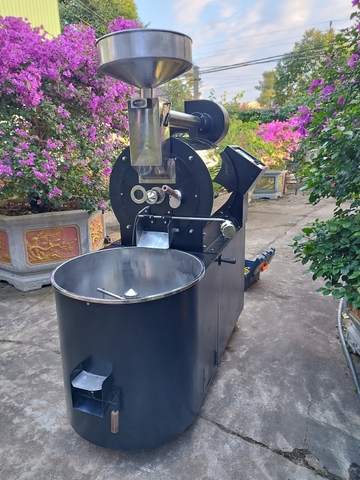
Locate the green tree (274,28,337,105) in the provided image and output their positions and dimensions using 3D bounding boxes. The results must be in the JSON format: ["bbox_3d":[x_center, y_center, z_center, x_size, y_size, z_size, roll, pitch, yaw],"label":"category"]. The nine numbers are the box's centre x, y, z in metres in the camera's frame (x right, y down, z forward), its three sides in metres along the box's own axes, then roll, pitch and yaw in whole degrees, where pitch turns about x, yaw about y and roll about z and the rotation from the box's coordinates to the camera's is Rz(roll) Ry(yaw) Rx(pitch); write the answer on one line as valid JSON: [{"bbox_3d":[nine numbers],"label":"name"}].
[{"bbox_3d":[7.641,-8.691,20.475,4.600,7.638,4.400,-1,15,0],"label":"green tree"}]

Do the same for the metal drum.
[{"bbox_3d":[-0.269,0.553,1.909,0.820,0.800,0.860,-1,15,0],"label":"metal drum"}]

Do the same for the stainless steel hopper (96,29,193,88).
[{"bbox_3d":[-0.184,-0.948,1.826,0.521,0.215,0.521,-1,15,0],"label":"stainless steel hopper"}]

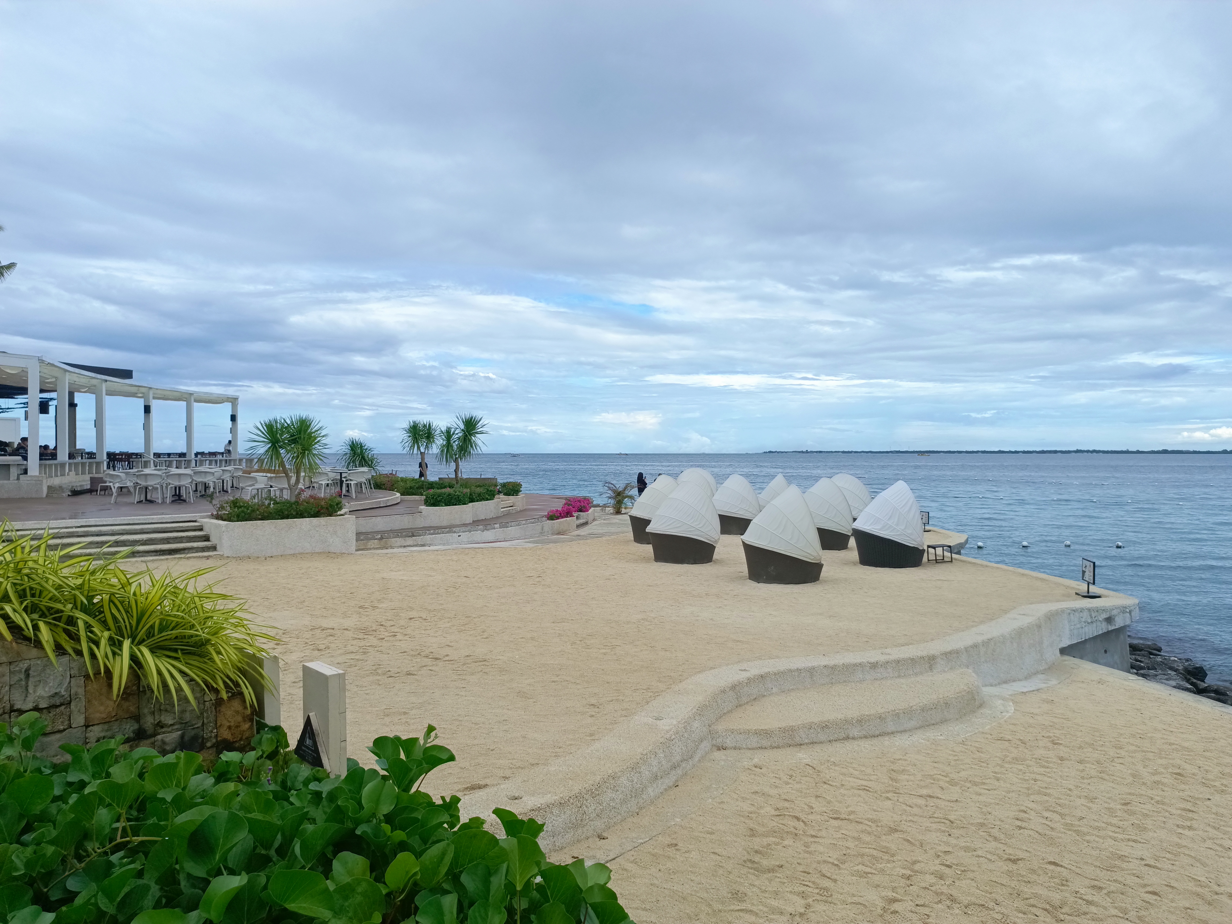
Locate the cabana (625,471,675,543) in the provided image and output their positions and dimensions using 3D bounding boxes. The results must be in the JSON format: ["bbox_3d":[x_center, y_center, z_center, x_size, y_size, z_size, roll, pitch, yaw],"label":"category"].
[{"bbox_3d":[1.125,1.254,23.900,1.560,1.760,1.600,0,1,-25],"label":"cabana"}]

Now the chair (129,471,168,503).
[{"bbox_3d":[-11.989,0.653,22.850,0.610,0.820,0.600,0,1,-25],"label":"chair"}]

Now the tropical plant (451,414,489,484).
[{"bbox_3d":[-4.160,-0.301,25.300,1.100,2.150,1.100,0,1,-12],"label":"tropical plant"}]

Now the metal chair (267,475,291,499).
[{"bbox_3d":[-7.194,0.695,19.000,0.610,0.820,0.600,-1,1,-43],"label":"metal chair"}]

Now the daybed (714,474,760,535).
[{"bbox_3d":[3.381,1.161,24.900,1.420,1.620,1.380,1,1,43],"label":"daybed"}]

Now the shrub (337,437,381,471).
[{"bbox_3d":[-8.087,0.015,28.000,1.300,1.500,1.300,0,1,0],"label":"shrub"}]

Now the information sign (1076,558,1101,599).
[{"bbox_3d":[7.098,1.736,13.350,0.260,0.550,0.400,0,1,-3],"label":"information sign"}]

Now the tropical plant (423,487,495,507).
[{"bbox_3d":[-4.050,0.892,22.900,0.800,0.520,2.300,0,1,33],"label":"tropical plant"}]

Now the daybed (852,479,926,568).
[{"bbox_3d":[5.315,1.158,17.300,1.380,1.630,1.420,0,1,-14],"label":"daybed"}]

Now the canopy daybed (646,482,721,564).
[{"bbox_3d":[1.522,1.295,19.950,1.560,1.760,1.600,0,1,-35],"label":"canopy daybed"}]

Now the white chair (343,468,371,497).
[{"bbox_3d":[-7.390,0.615,25.300,0.600,0.790,0.630,0,1,38],"label":"white chair"}]

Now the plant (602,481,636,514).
[{"bbox_3d":[0.108,1.329,33.200,1.300,1.200,1.250,0,1,0],"label":"plant"}]

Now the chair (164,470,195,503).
[{"bbox_3d":[-11.075,0.643,22.600,0.630,0.790,0.600,0,1,-26],"label":"chair"}]

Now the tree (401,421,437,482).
[{"bbox_3d":[-6.267,-0.292,28.400,1.150,2.150,1.150,0,1,0],"label":"tree"}]

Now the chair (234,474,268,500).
[{"bbox_3d":[-7.943,0.690,19.400,0.610,0.820,0.600,0,1,30],"label":"chair"}]

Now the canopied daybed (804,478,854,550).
[{"bbox_3d":[5.316,1.267,22.700,1.560,1.760,1.600,0,1,-25],"label":"canopied daybed"}]

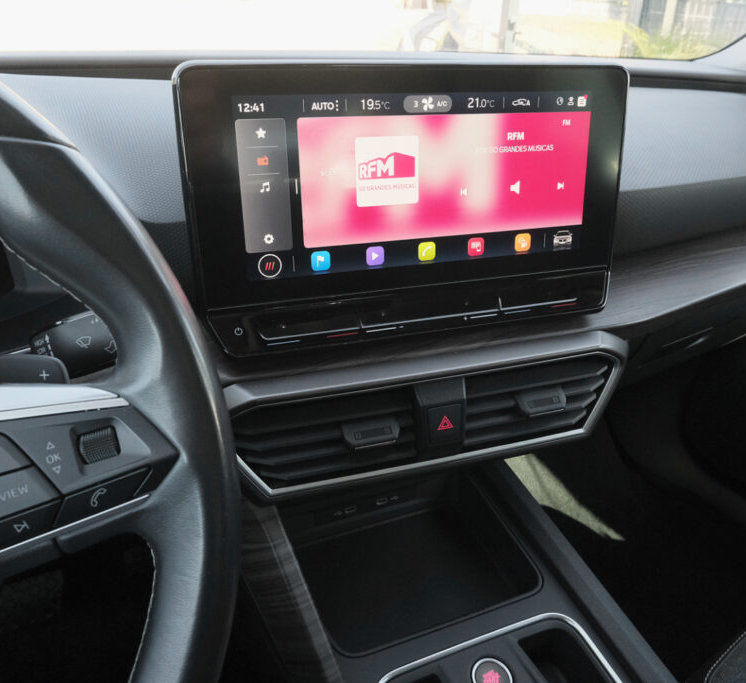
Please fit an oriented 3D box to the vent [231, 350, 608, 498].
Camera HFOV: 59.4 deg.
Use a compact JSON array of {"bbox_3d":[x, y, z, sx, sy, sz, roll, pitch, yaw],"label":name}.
[{"bbox_3d":[0.040,0.046,0.450,0.283,0.064,0.040,-8,22,-18],"label":"vent"}]

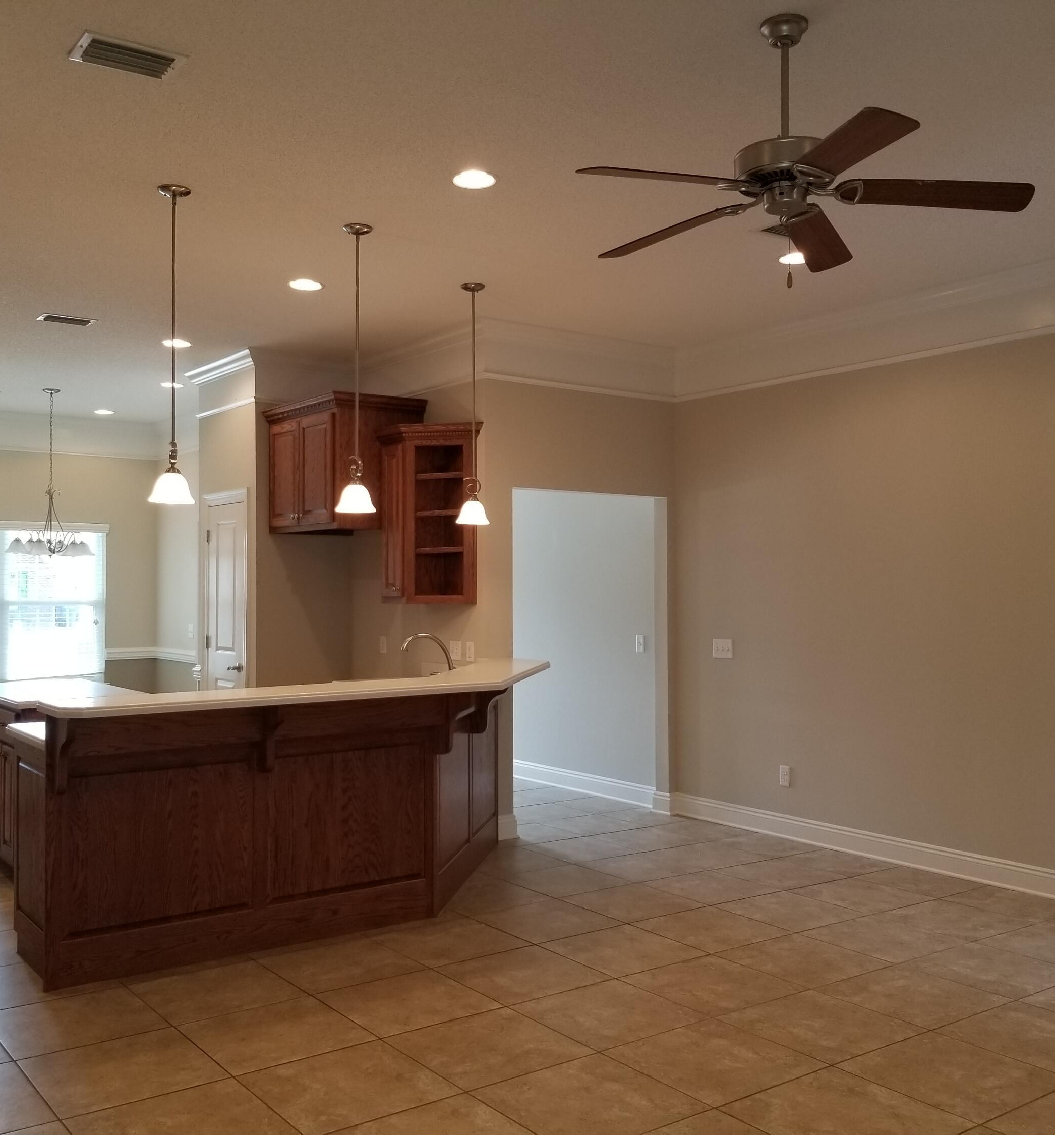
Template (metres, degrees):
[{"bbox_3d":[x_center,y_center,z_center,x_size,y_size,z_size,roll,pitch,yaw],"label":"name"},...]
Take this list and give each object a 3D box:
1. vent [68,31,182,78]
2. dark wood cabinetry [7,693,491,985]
[{"bbox_3d":[-1.213,-1.541,3.459,0.305,0.025,0.205,1,-2,-36],"label":"vent"},{"bbox_3d":[-0.973,1.064,5.321,2.658,1.033,1.123,1,-2,-37],"label":"dark wood cabinetry"}]

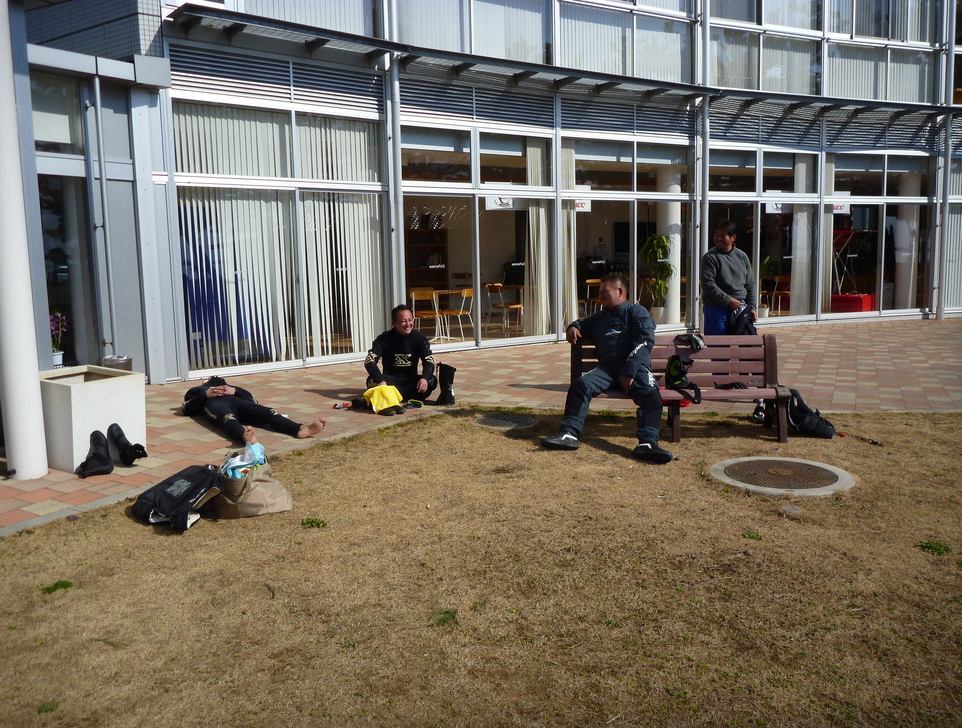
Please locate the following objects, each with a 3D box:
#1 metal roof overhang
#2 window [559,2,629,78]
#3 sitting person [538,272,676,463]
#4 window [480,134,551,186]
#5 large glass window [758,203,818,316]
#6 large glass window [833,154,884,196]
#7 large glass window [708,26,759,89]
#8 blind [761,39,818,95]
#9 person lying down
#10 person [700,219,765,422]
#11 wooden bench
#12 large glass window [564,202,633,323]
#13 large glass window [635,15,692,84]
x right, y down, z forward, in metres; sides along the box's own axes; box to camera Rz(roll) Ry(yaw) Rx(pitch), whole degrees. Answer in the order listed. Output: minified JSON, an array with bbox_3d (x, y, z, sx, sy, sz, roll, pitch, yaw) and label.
[{"bbox_3d":[3.048,-4.441,12.454,15.149,0.240,1.350,-5,8,-28],"label":"metal roof overhang"},{"bbox_3d":[1.763,-4.904,11.967,1.330,0.960,0.060,-5,9,-28],"label":"window"},{"bbox_3d":[0.912,-0.011,5.680,0.864,1.229,1.008,0,7,15],"label":"sitting person"},{"bbox_3d":[0.543,-3.087,11.887,1.355,0.784,0.080,-6,8,-32],"label":"window"},{"bbox_3d":[5.880,-1.975,14.981,1.457,2.140,0.080,-5,8,-23],"label":"large glass window"},{"bbox_3d":[7.321,-3.669,15.283,1.435,0.800,0.080,-4,8,-19],"label":"large glass window"},{"bbox_3d":[4.544,-5.481,14.101,1.184,1.095,0.100,-5,8,-23],"label":"large glass window"},{"bbox_3d":[5.370,-5.176,13.674,1.100,0.950,0.080,-4,9,-20],"label":"blind"},{"bbox_3d":[-2.024,0.360,6.698,0.750,0.280,1.680,-6,10,-31],"label":"person lying down"},{"bbox_3d":[2.076,-0.370,6.518,0.520,1.650,0.400,1,8,11],"label":"person"},{"bbox_3d":[1.497,0.166,6.060,1.632,0.744,0.643,0,7,9],"label":"wooden bench"},{"bbox_3d":[1.866,-1.534,12.483,1.360,2.080,0.060,-5,9,-28],"label":"large glass window"},{"bbox_3d":[2.922,-5.006,12.551,1.150,0.950,0.060,-5,9,-25],"label":"large glass window"}]

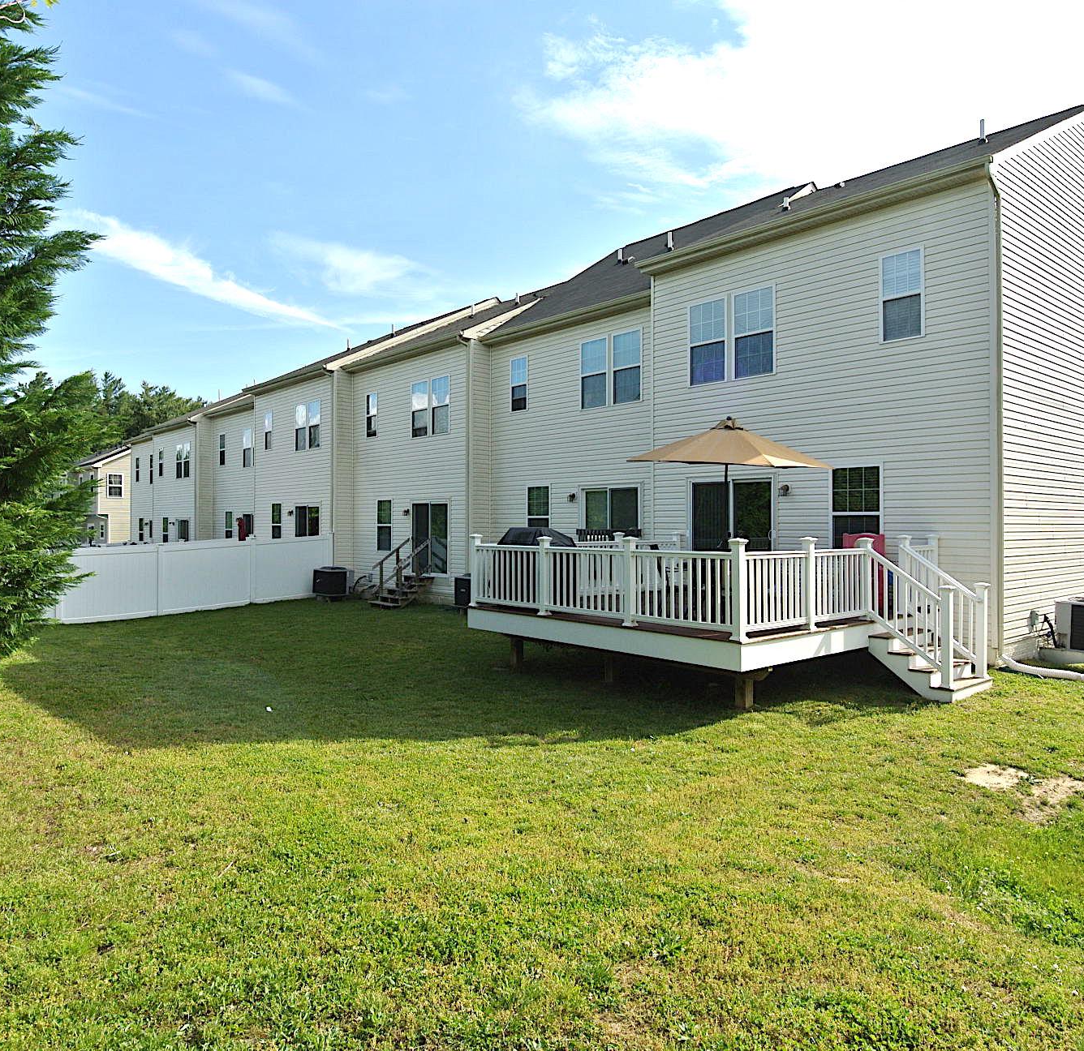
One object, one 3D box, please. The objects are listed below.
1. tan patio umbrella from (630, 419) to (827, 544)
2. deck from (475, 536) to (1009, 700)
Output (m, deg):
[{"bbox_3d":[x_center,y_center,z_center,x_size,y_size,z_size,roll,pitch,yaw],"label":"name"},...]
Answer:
[{"bbox_3d":[2.362,-0.100,10.000,2.600,2.560,2.450,0,0,5],"label":"tan patio umbrella"},{"bbox_3d":[2.542,0.997,10.854,4.624,1.713,5.757,0,0,-40],"label":"deck"}]

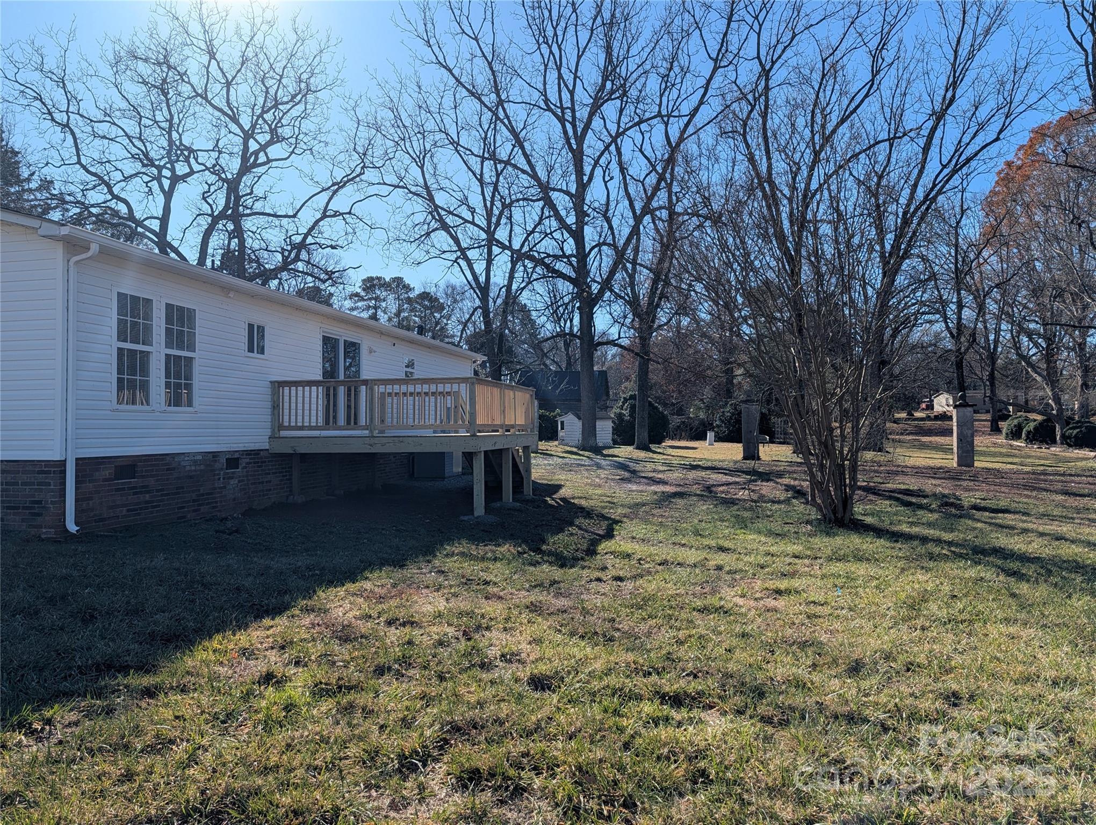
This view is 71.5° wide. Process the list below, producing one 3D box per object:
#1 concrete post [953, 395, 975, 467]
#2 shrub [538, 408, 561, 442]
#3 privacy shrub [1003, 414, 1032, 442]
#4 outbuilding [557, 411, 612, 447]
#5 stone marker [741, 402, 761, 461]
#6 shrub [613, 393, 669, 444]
[{"bbox_3d":[14.217,0.629,26.000,0.560,2.450,0.560,-1,-1,14],"label":"concrete post"},{"bbox_3d":[0.027,0.756,48.000,2.100,2.100,2.000,-1,-1,13],"label":"shrub"},{"bbox_3d":[28.414,0.906,46.000,1.950,1.600,1.900,-1,-1,13],"label":"privacy shrub"},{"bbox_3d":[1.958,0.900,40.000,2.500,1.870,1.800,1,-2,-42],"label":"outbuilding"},{"bbox_3d":[7.473,0.715,28.000,0.580,2.100,0.520,-1,-1,13],"label":"stone marker"},{"bbox_3d":[5.201,0.361,42.800,3.100,2.950,2.900,-1,-1,13],"label":"shrub"}]

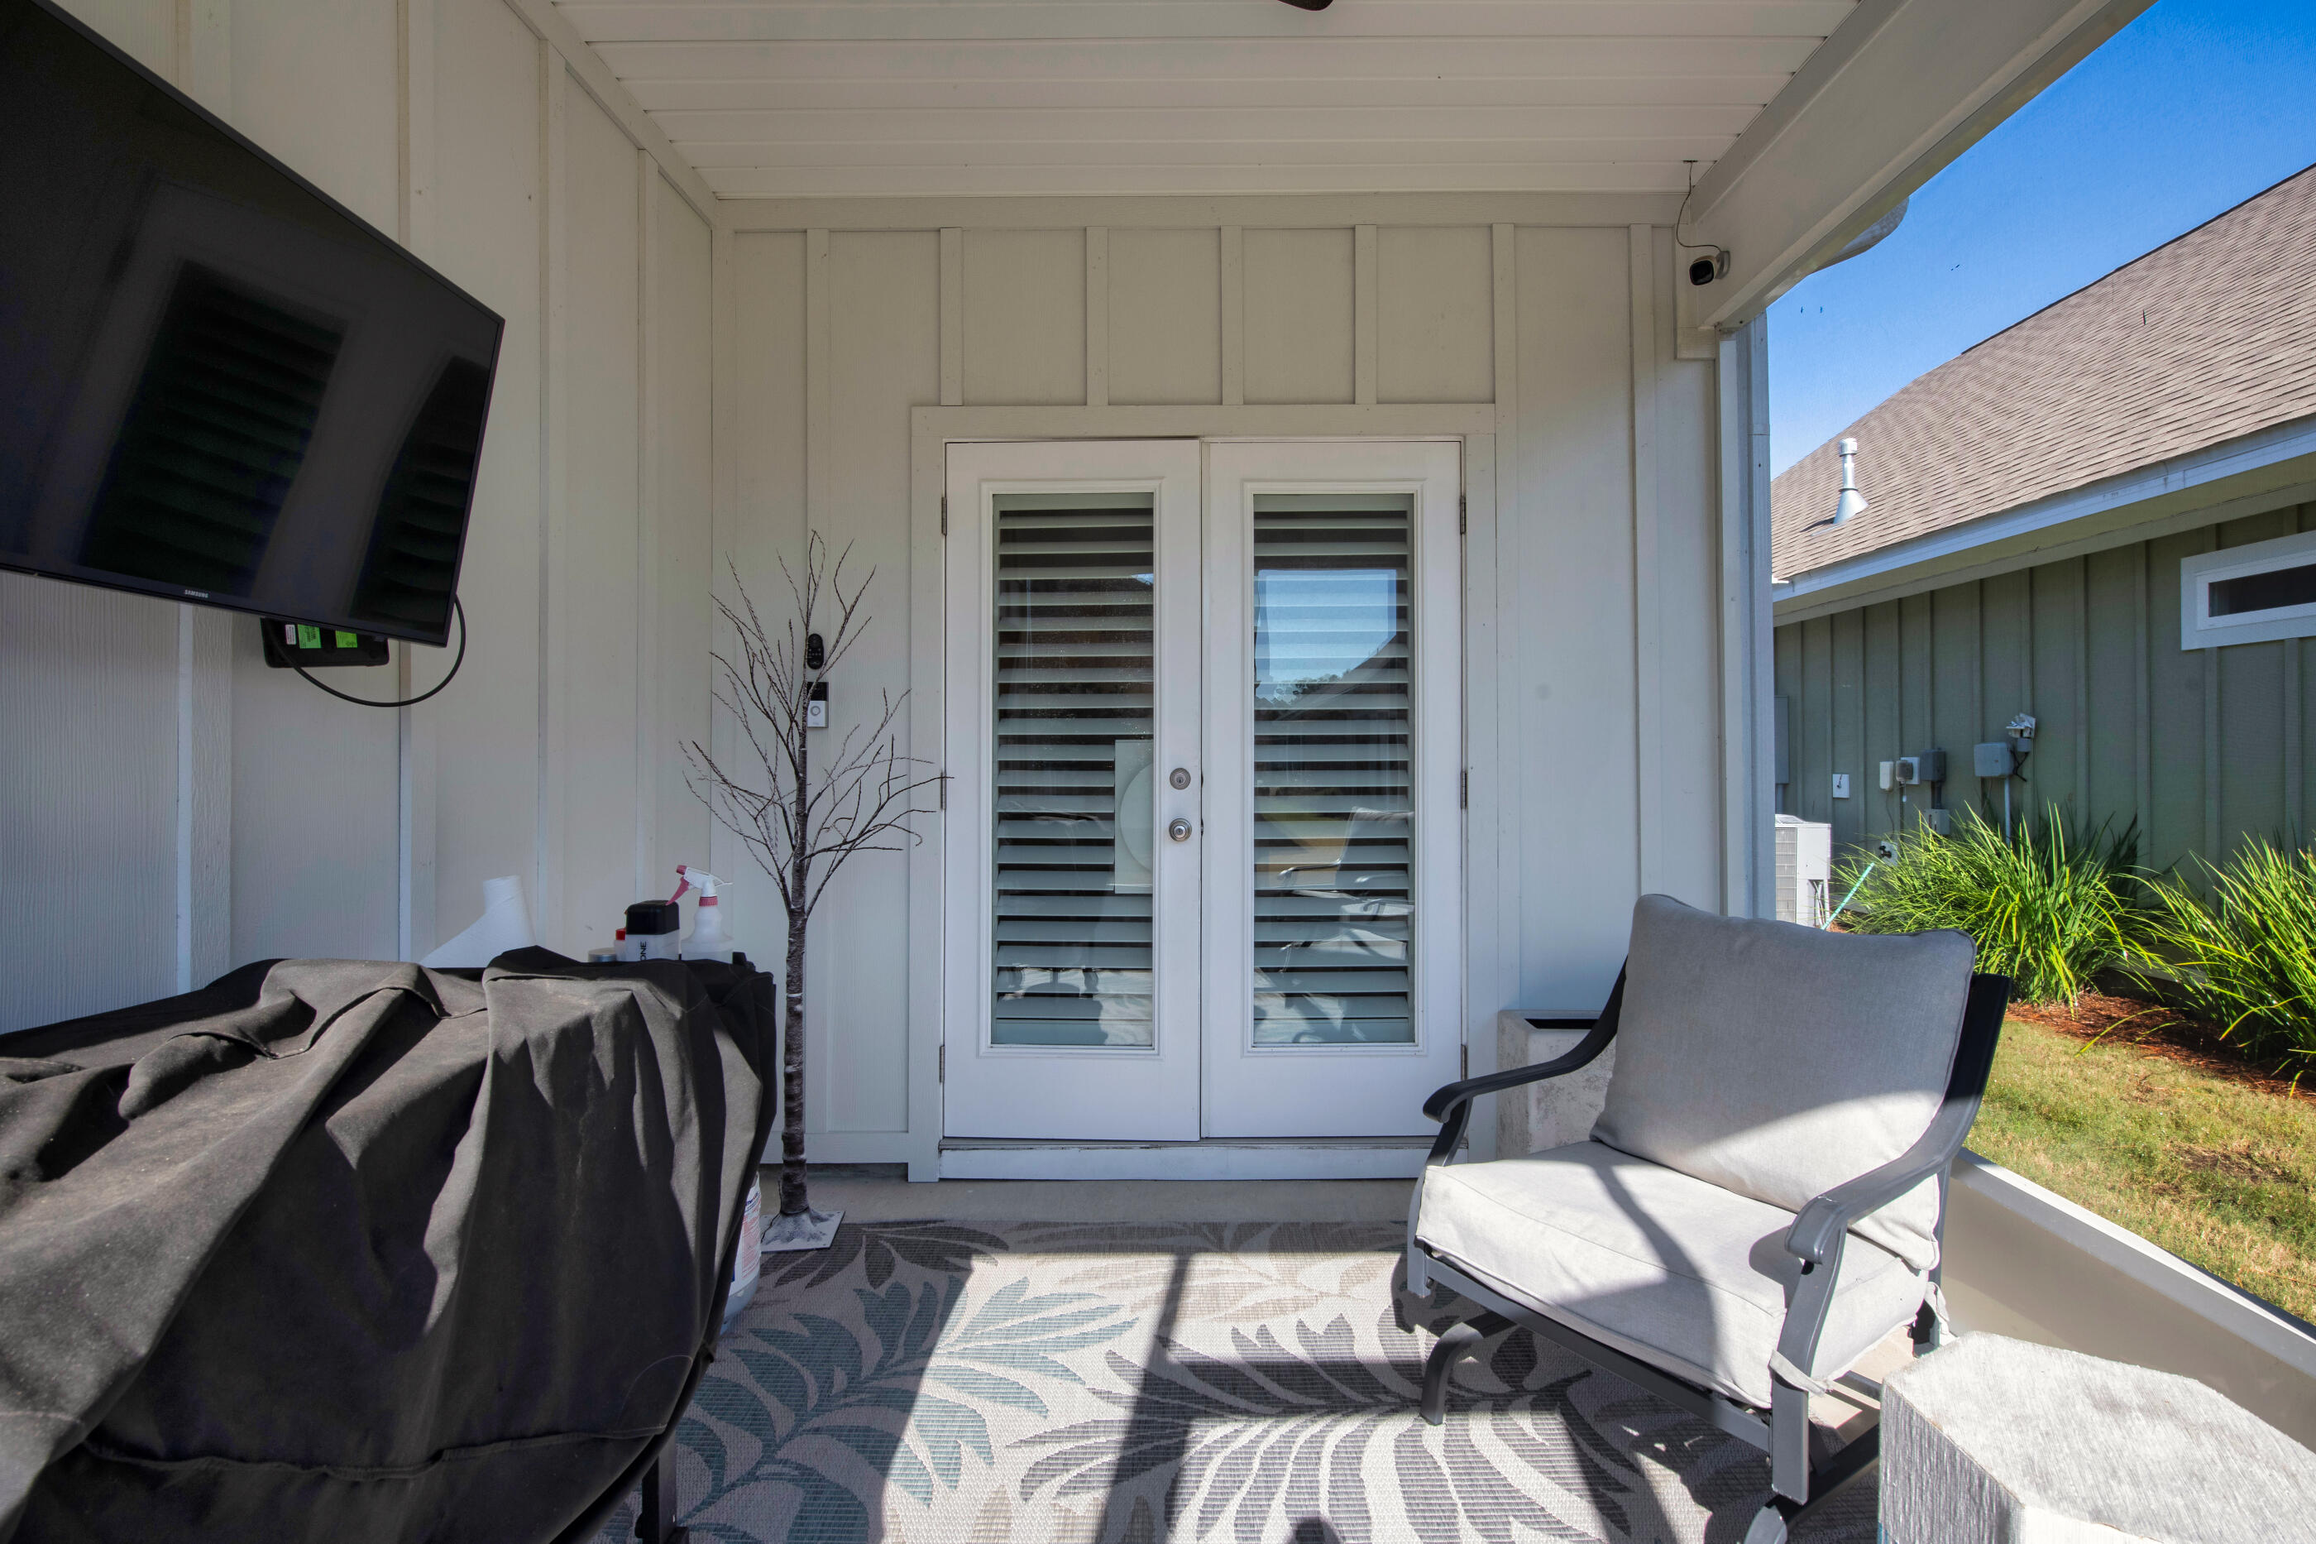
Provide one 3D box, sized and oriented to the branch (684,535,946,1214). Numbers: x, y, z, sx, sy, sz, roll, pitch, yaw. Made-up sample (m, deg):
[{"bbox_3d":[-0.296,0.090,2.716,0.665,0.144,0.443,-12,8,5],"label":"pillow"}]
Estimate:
[{"bbox_3d":[-0.895,0.285,2.670,0.660,1.800,0.560,0,0,0],"label":"branch"}]

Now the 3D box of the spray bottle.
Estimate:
[{"bbox_3d":[-0.800,0.279,1.810,0.110,0.235,0.088,0,0,-16],"label":"spray bottle"}]

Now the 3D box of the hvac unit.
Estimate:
[{"bbox_3d":[4.780,0.785,8.270,0.770,0.860,0.760,0,0,0],"label":"hvac unit"}]

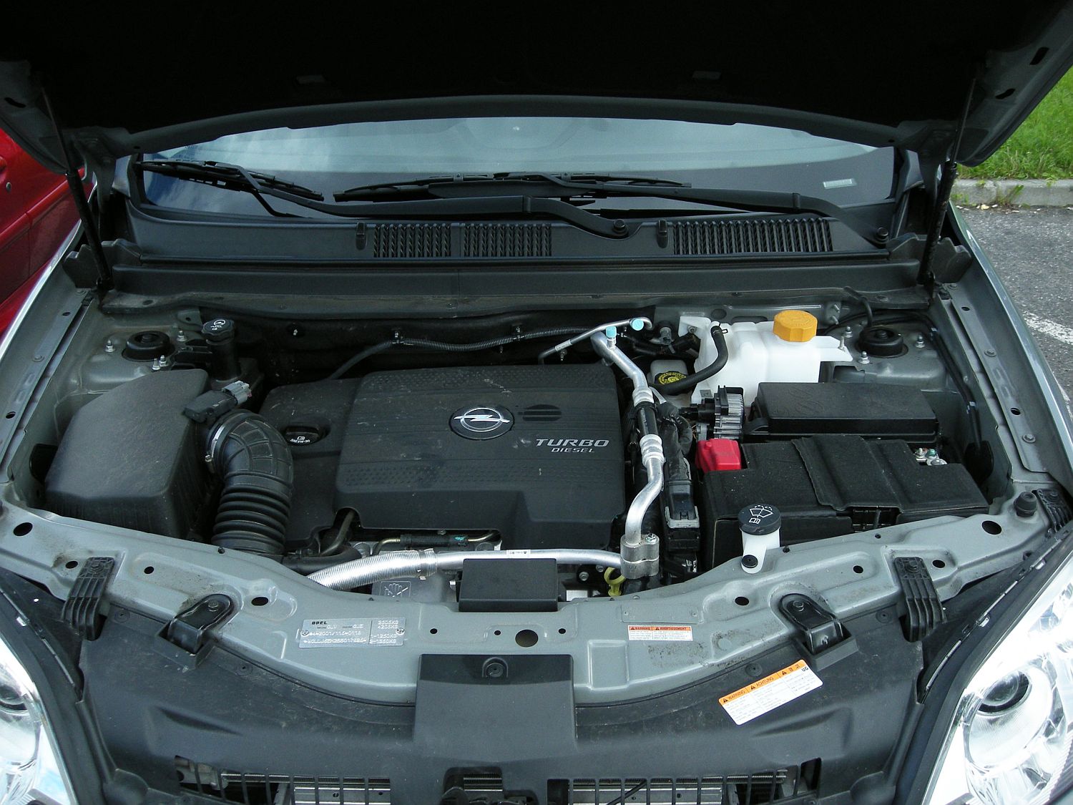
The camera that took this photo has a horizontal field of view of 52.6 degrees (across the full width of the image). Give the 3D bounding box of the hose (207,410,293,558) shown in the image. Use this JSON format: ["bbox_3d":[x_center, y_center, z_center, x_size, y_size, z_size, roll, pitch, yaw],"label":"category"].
[{"bbox_3d":[-0.372,0.116,1.413,0.120,0.145,0.240,0,33,0],"label":"hose"}]

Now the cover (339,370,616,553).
[{"bbox_3d":[-0.072,0.065,1.458,0.365,0.100,0.340,0,33,0],"label":"cover"}]

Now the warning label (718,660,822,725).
[{"bbox_3d":[0.249,0.305,1.145,0.109,0.002,0.034,-20,46,-20],"label":"warning label"}]

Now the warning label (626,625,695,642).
[{"bbox_3d":[0.134,0.249,1.170,0.070,0.002,0.020,2,38,3],"label":"warning label"}]

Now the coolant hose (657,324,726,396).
[{"bbox_3d":[0.226,-0.057,1.594,0.110,0.080,0.100,0,33,0],"label":"coolant hose"}]

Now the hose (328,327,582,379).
[{"bbox_3d":[-0.125,-0.079,1.711,0.400,0.065,0.100,0,33,0],"label":"hose"}]

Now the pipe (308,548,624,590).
[{"bbox_3d":[-0.080,0.192,1.258,0.370,0.045,0.065,-3,33,-4],"label":"pipe"}]

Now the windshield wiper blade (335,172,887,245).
[{"bbox_3d":[0.117,-0.326,1.814,0.930,0.075,0.100,0,33,0],"label":"windshield wiper blade"}]

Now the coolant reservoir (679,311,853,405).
[{"bbox_3d":[0.342,-0.060,1.639,0.250,0.190,0.165,0,33,0],"label":"coolant reservoir"}]

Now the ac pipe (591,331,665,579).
[{"bbox_3d":[0.119,0.049,1.454,0.080,0.100,0.470,0,33,0],"label":"ac pipe"}]

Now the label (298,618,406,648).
[{"bbox_3d":[-0.198,0.248,1.170,0.110,0.002,0.039,-1,38,-2],"label":"label"}]

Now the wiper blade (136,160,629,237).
[{"bbox_3d":[-0.295,-0.358,1.865,0.890,0.060,0.110,7,33,11],"label":"wiper blade"}]

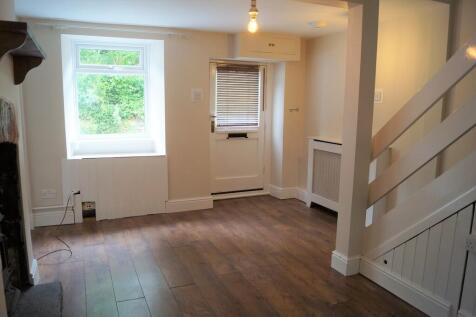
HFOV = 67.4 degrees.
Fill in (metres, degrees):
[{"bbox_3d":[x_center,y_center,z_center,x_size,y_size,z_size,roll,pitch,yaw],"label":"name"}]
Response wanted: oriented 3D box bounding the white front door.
[{"bbox_3d":[-0.017,-0.406,5.125,0.875,1.810,0.045,-3,10,-22],"label":"white front door"}]

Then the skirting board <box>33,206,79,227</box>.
[{"bbox_3d":[-2.048,0.643,4.005,0.455,0.210,0.025,-3,10,-22],"label":"skirting board"}]

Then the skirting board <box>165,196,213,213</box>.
[{"bbox_3d":[-0.620,0.596,4.574,0.630,0.151,0.025,-3,10,-22],"label":"skirting board"}]

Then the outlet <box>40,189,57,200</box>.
[{"bbox_3d":[-2.097,0.395,3.957,0.157,0.099,0.015,-3,10,-22],"label":"outlet"}]

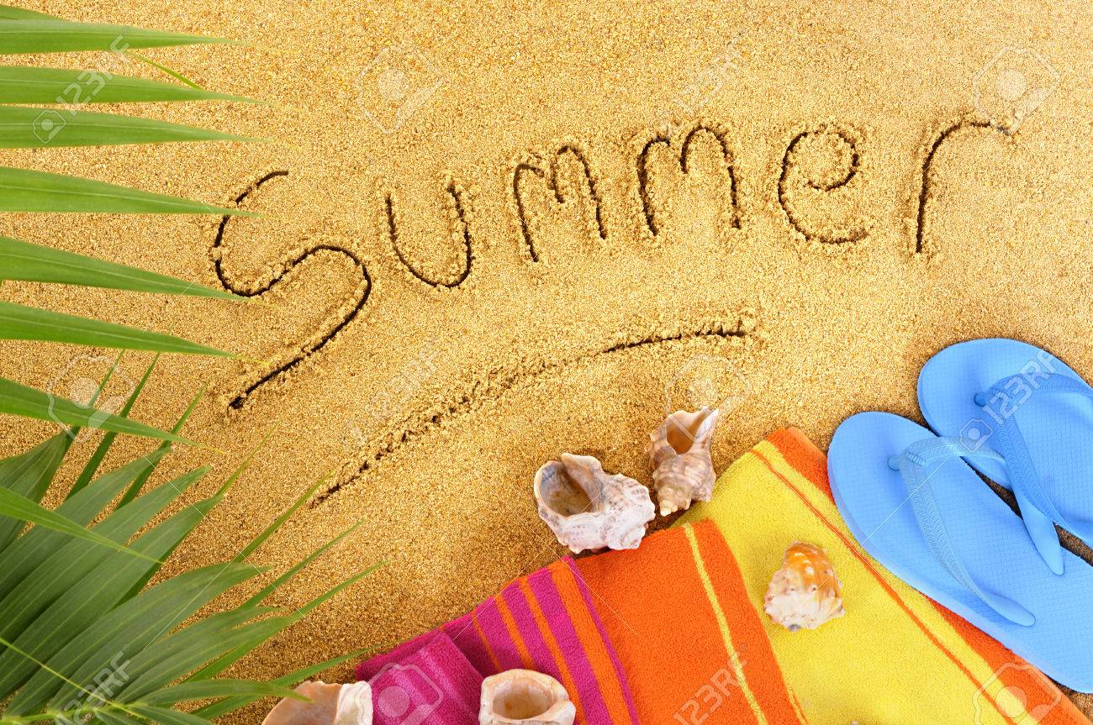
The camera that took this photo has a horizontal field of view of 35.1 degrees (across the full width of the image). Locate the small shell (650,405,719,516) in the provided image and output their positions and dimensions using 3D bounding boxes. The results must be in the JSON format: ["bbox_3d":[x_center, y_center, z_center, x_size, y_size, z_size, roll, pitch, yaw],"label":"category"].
[{"bbox_3d":[0.101,0.072,1.265,0.050,0.048,0.088,21,61,10],"label":"small shell"}]

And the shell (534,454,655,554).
[{"bbox_3d":[0.034,0.102,1.245,0.090,0.062,0.068,33,64,16],"label":"shell"}]

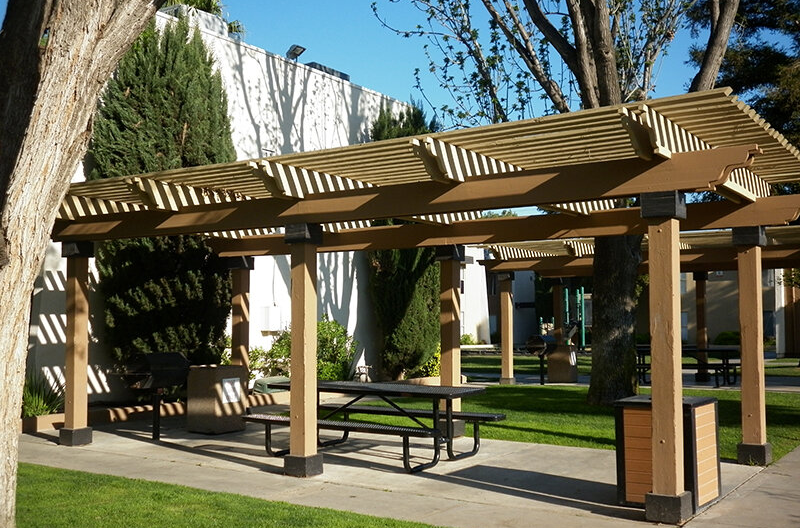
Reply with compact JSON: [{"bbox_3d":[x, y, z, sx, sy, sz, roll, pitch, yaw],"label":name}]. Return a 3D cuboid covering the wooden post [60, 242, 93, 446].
[{"bbox_3d":[-4.032,0.981,11.263,0.273,2.512,0.273,-2,-4,34],"label":"wooden post"}]

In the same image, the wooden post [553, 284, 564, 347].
[{"bbox_3d":[4.064,1.590,23.108,0.245,2.450,0.245,-3,-4,34],"label":"wooden post"}]

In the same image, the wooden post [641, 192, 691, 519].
[{"bbox_3d":[2.078,0.711,7.030,0.273,2.512,0.273,-2,-4,34],"label":"wooden post"}]

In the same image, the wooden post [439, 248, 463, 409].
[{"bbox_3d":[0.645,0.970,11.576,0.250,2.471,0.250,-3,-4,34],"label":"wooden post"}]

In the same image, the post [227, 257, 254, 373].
[{"bbox_3d":[-2.401,1.100,13.621,0.260,2.455,0.260,-3,-4,34],"label":"post"}]

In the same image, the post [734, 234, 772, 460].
[{"bbox_3d":[3.718,0.840,9.514,0.270,2.488,0.270,-3,-4,34],"label":"post"}]

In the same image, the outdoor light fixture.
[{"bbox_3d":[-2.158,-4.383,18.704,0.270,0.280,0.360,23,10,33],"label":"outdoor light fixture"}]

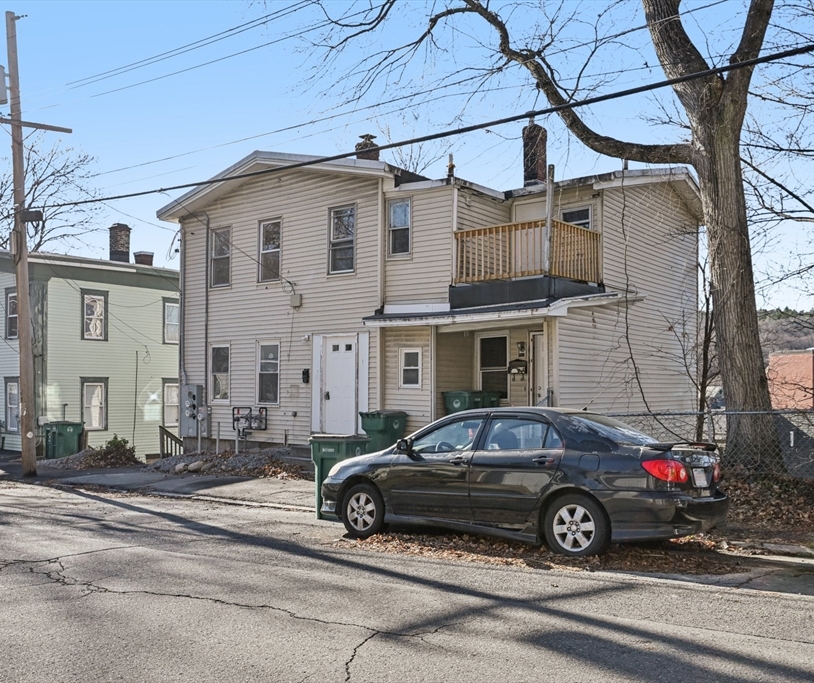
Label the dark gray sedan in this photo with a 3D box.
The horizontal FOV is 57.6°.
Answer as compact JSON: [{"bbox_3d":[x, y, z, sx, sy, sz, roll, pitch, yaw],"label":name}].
[{"bbox_3d":[1.067,1.410,8.010,4.530,1.460,1.710,-6,-7,39],"label":"dark gray sedan"}]

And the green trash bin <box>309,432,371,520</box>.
[{"bbox_3d":[-0.888,1.850,10.080,0.620,1.080,0.640,-4,-5,33],"label":"green trash bin"}]

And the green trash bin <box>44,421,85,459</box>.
[{"bbox_3d":[-10.340,3.000,22.500,0.680,1.100,0.820,-3,-5,44],"label":"green trash bin"}]

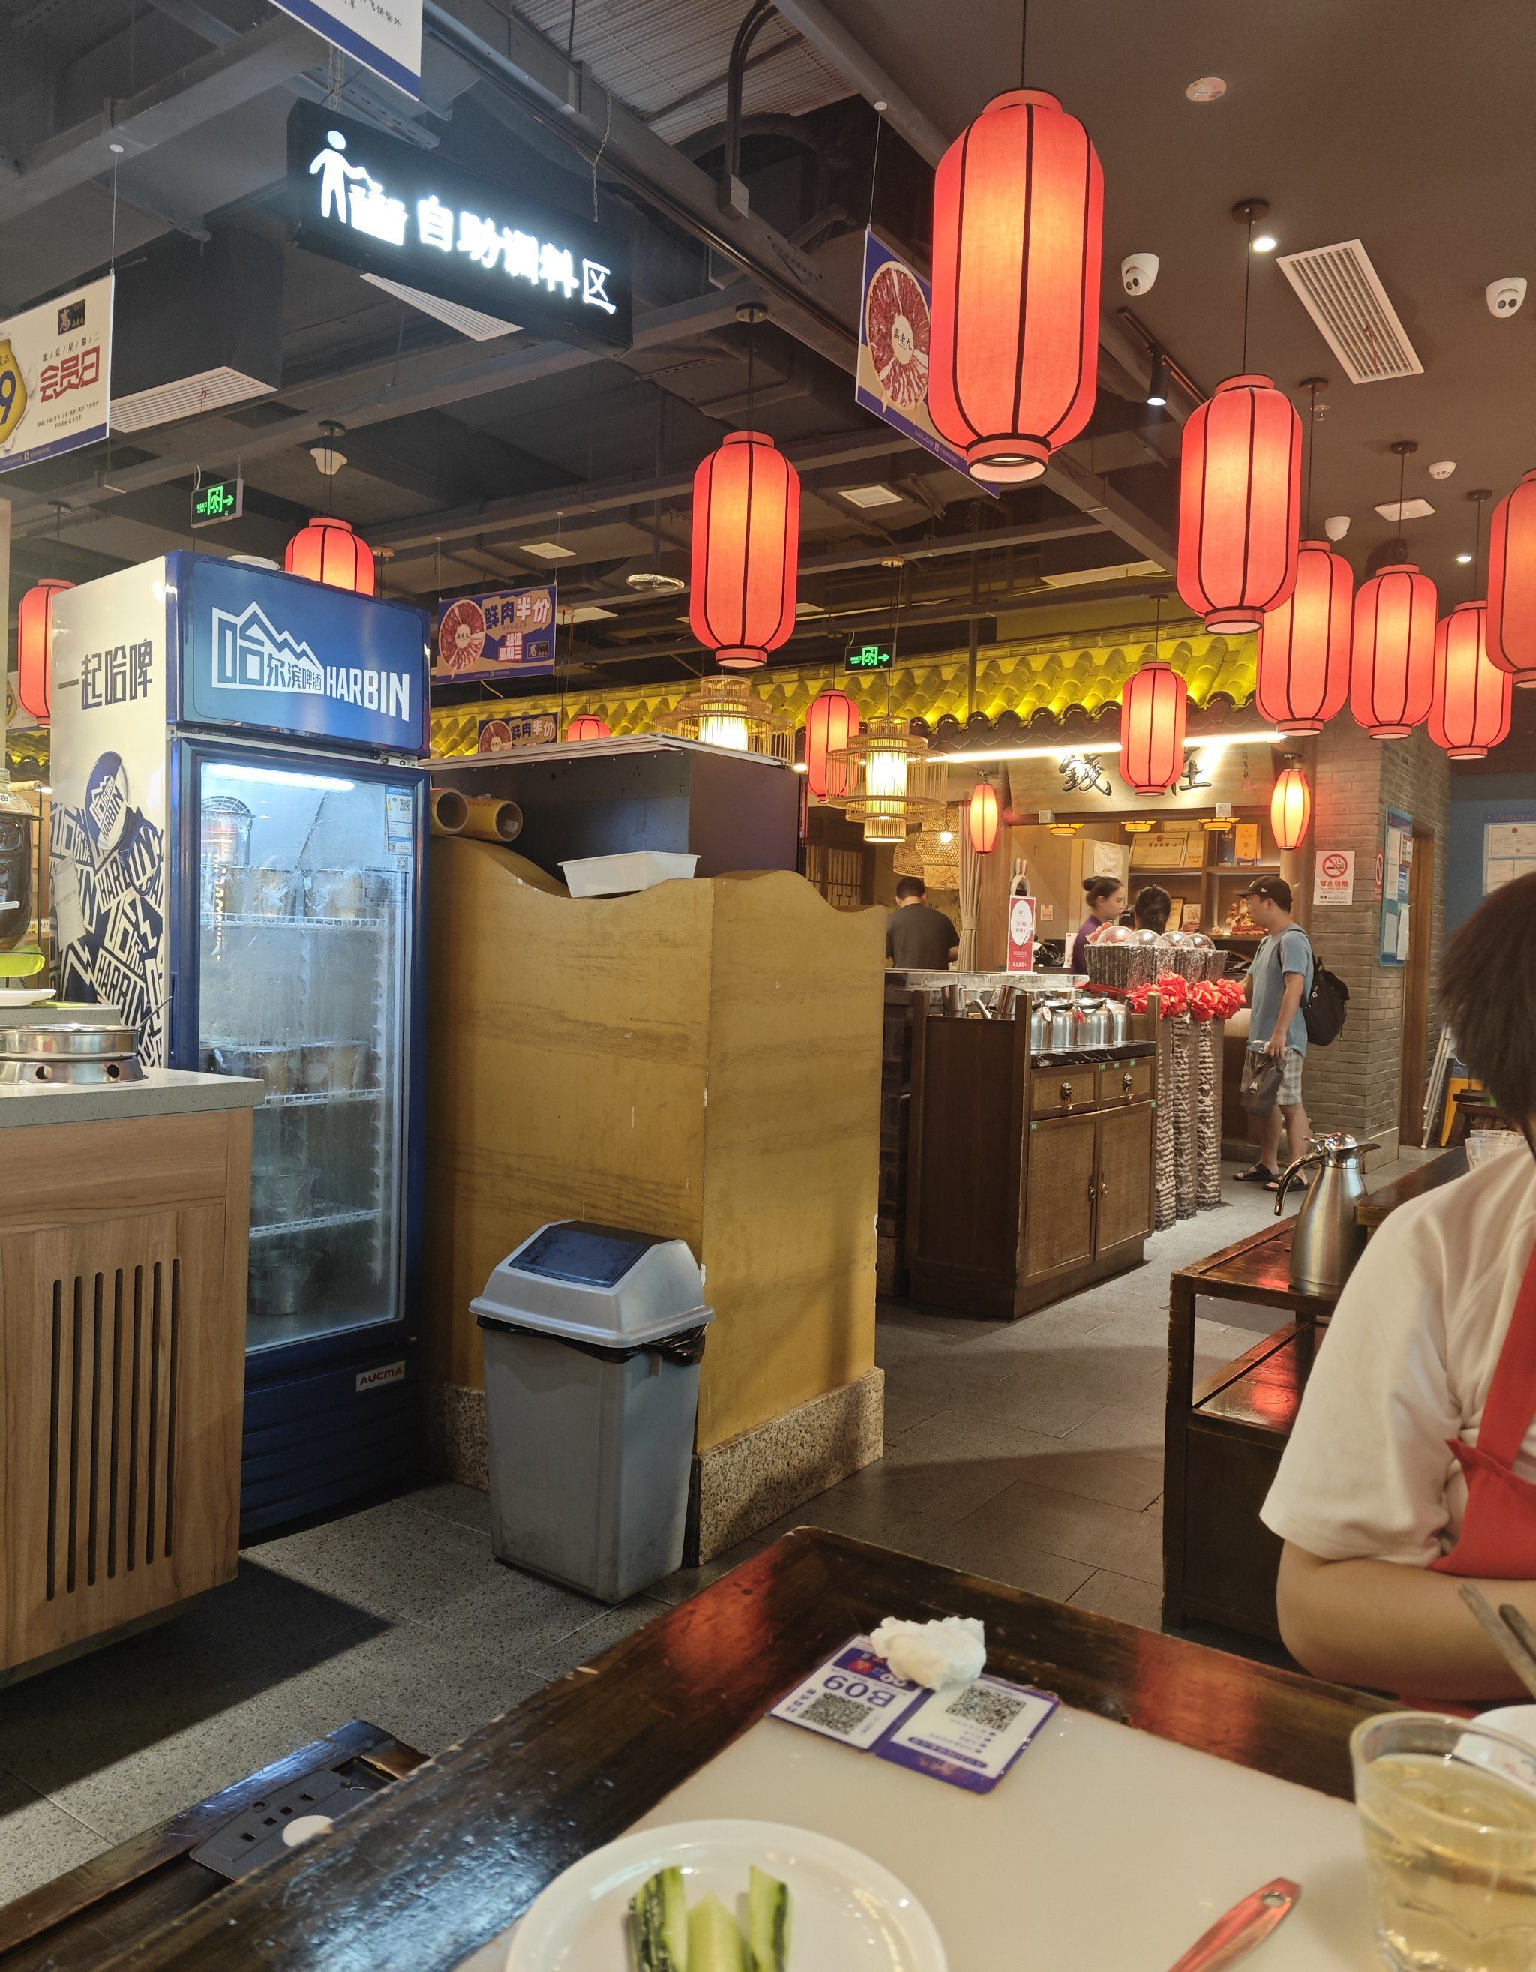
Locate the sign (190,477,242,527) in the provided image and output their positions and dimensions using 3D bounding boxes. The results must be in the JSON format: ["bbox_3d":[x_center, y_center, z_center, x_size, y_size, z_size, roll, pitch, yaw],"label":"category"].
[{"bbox_3d":[-2.467,-2.166,6.100,0.355,0.155,0.030,3,2,35],"label":"sign"}]

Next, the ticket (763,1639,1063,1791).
[{"bbox_3d":[0.078,0.375,0.712,0.117,0.004,0.100,3,2,30],"label":"ticket"}]

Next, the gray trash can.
[{"bbox_3d":[-0.319,0.752,2.499,0.355,0.615,0.270,3,2,35],"label":"gray trash can"}]

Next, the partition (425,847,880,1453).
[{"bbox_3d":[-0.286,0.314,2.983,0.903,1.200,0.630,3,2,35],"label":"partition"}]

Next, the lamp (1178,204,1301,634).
[{"bbox_3d":[1.253,-1.488,3.593,0.300,1.090,0.300,3,2,35],"label":"lamp"}]

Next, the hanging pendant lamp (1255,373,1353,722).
[{"bbox_3d":[1.841,-1.460,4.631,0.300,1.165,0.300,3,2,35],"label":"hanging pendant lamp"}]

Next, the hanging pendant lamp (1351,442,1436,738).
[{"bbox_3d":[2.389,-1.496,5.166,0.300,1.085,0.300,3,2,35],"label":"hanging pendant lamp"}]

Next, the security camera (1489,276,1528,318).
[{"bbox_3d":[2.254,-2.091,4.153,0.110,0.094,0.110,3,2,30],"label":"security camera"}]

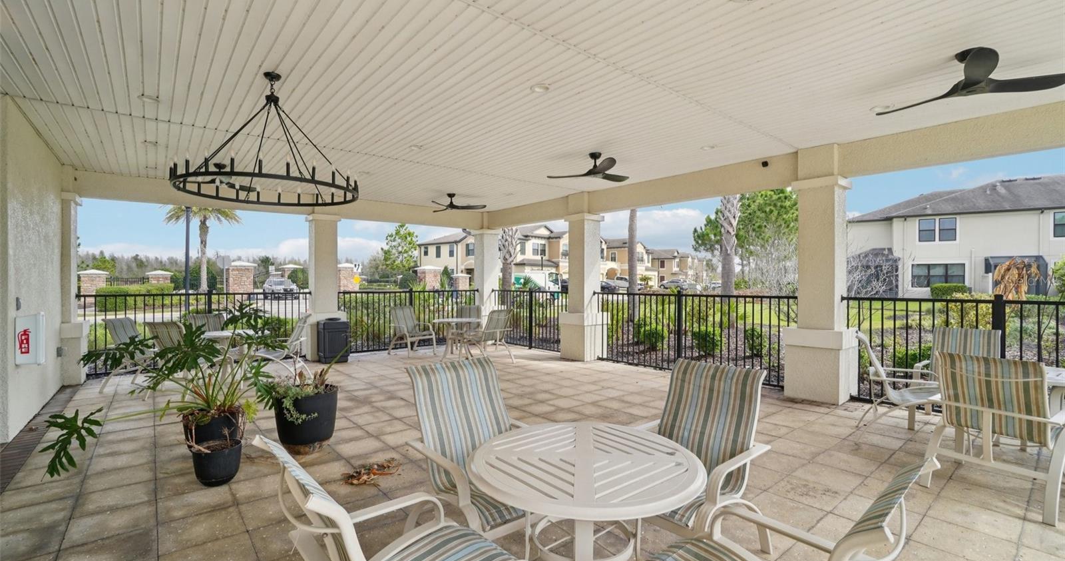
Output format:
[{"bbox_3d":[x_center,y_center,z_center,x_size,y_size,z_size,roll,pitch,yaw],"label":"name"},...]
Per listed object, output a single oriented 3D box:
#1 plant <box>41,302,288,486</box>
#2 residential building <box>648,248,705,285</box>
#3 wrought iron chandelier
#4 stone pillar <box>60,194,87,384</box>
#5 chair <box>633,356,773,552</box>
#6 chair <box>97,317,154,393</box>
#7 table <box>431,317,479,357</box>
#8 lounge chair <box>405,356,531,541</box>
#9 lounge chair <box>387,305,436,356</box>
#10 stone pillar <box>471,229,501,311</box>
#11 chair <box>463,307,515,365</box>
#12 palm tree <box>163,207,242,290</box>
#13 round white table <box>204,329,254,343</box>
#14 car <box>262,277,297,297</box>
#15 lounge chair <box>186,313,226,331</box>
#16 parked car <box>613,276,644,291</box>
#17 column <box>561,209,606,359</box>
[{"bbox_3d":[-2.782,0.825,3.482,1.380,1.220,1.120,0,0,-38],"label":"plant"},{"bbox_3d":[33.508,-2.509,104.995,15.000,8.200,36.000,0,0,29],"label":"residential building"},{"bbox_3d":[-2.129,-1.192,3.650,1.330,0.985,1.330,0,0,-41],"label":"wrought iron chandelier"},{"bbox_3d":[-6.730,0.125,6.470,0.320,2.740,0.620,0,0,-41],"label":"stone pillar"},{"bbox_3d":[0.810,0.995,2.390,0.820,0.980,0.650,0,0,-43],"label":"chair"},{"bbox_3d":[-5.339,0.994,6.090,0.720,0.980,0.620,0,0,5],"label":"chair"},{"bbox_3d":[-1.489,1.131,8.630,0.990,0.730,0.990,0,0,0],"label":"table"},{"bbox_3d":[-0.240,0.995,2.380,0.650,0.980,0.820,0,0,-38],"label":"lounge chair"},{"bbox_3d":[-2.429,1.003,8.960,0.720,0.980,0.630,0,0,43],"label":"lounge chair"},{"bbox_3d":[-1.160,0.117,11.099,0.550,2.760,0.550,0,0,-41],"label":"stone pillar"},{"bbox_3d":[-0.850,1.010,8.080,0.650,0.980,0.820,0,0,-44],"label":"chair"},{"bbox_3d":[-25.999,-2.600,35.000,5.200,8.400,5.200,0,0,-37],"label":"palm tree"},{"bbox_3d":[-4.259,1.122,6.500,0.960,0.730,0.960,0,0,-41],"label":"round white table"},{"bbox_3d":[-20.768,0.690,36.600,1.880,1.700,4.600,0,0,-42],"label":"car"},{"bbox_3d":[-4.839,0.995,6.680,0.720,0.980,0.620,0,0,44],"label":"lounge chair"},{"bbox_3d":[12.000,0.400,56.000,5.100,1.750,1.950,0,0,32],"label":"parked car"},{"bbox_3d":[0.953,0.121,8.274,0.610,2.630,0.610,0,0,-41],"label":"column"}]

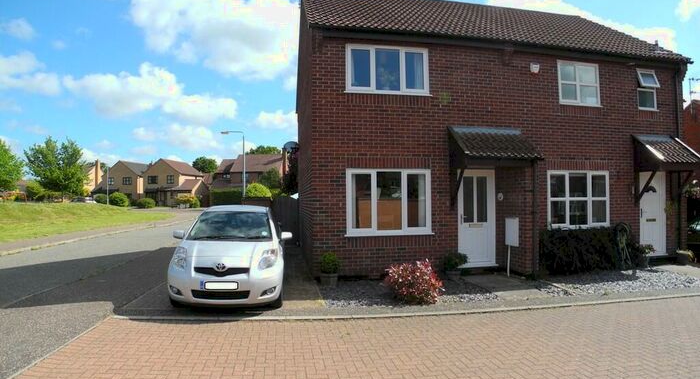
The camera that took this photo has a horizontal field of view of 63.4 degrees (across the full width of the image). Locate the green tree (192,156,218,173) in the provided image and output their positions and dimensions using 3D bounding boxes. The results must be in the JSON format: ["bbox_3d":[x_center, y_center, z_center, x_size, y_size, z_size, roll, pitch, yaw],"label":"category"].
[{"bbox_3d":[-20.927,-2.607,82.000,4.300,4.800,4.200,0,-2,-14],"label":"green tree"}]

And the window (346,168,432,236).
[{"bbox_3d":[0.788,0.255,11.290,1.790,1.360,0.100,0,-2,-14],"label":"window"}]

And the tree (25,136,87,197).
[{"bbox_3d":[-28.607,-1.943,55.000,5.700,6.100,5.300,0,-2,-14],"label":"tree"}]

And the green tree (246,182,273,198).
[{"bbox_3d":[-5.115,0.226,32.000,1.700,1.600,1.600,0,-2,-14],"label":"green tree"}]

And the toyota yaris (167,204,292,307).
[{"bbox_3d":[-1.880,0.970,9.450,1.740,1.520,3.780,0,-1,-4],"label":"toyota yaris"}]

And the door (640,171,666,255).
[{"bbox_3d":[7.054,0.577,13.168,0.900,2.080,0.100,0,-2,-14],"label":"door"}]

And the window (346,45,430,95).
[{"bbox_3d":[0.788,-2.395,11.445,1.790,1.050,0.100,0,-2,-14],"label":"window"}]

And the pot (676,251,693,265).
[{"bbox_3d":[7.739,1.608,13.100,0.380,0.330,0.360,0,-1,-14],"label":"pot"}]

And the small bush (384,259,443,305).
[{"bbox_3d":[1.059,1.528,9.300,0.860,0.720,0.800,0,-2,-14],"label":"small bush"}]

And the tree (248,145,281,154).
[{"bbox_3d":[-13.591,-2.146,90.000,7.200,9.800,7.200,0,-1,-11],"label":"tree"}]

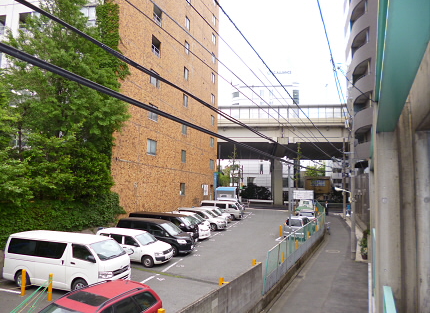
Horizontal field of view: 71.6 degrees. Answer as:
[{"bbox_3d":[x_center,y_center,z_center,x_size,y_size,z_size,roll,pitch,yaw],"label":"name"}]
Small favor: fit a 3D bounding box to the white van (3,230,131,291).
[{"bbox_3d":[-5.619,3.997,11.523,4.750,2.020,1.750,-1,-5,18],"label":"white van"}]

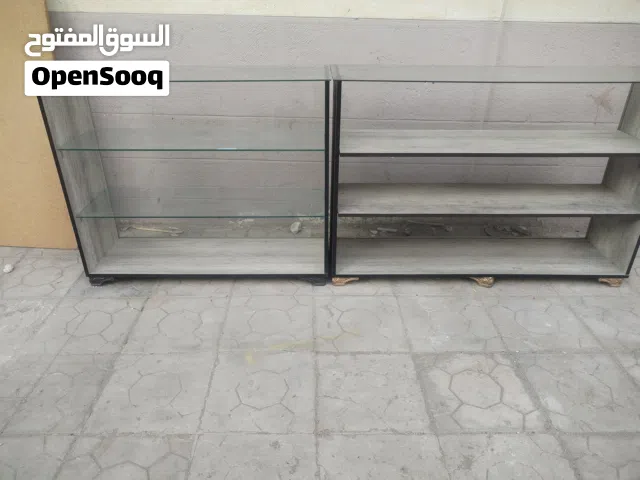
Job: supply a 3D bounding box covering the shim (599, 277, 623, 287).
[{"bbox_3d":[1.449,0.189,2.416,0.130,0.054,0.090,0,28,0],"label":"shim"}]

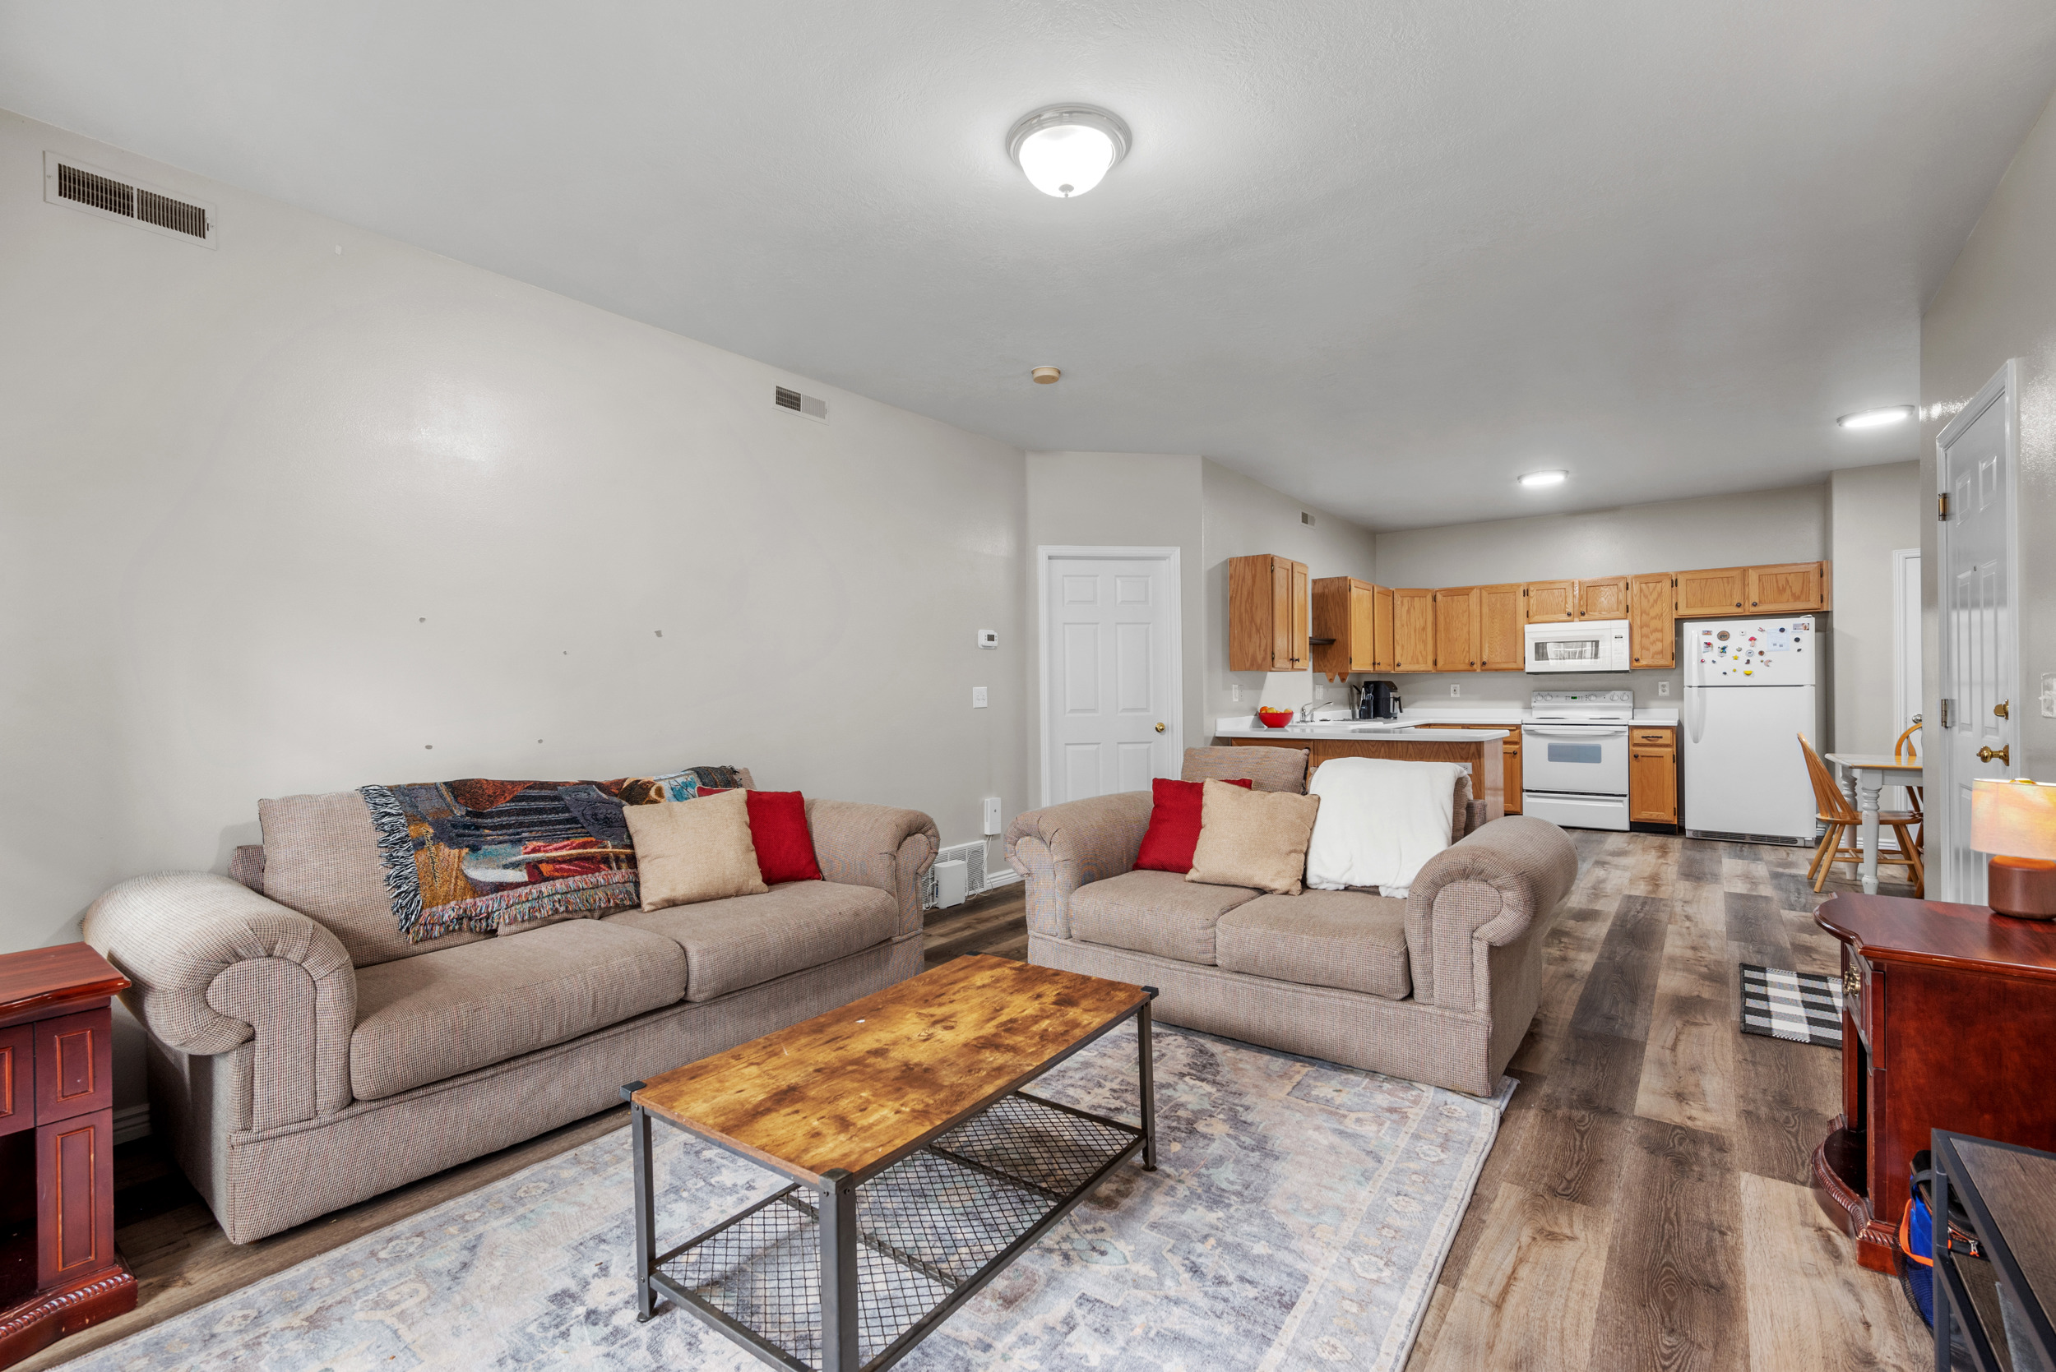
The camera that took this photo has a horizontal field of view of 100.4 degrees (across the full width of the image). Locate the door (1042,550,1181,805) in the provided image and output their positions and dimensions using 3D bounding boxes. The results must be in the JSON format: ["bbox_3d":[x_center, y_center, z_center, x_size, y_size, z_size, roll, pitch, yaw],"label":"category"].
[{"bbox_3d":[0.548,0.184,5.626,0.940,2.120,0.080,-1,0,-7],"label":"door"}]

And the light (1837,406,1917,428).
[{"bbox_3d":[4.948,-1.552,5.001,0.330,0.050,0.330,-1,0,38],"label":"light"}]

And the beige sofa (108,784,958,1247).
[{"bbox_3d":[-1.454,0.800,2.930,0.920,0.940,2.350,-1,0,40],"label":"beige sofa"}]

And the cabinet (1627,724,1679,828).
[{"bbox_3d":[5.159,0.749,7.045,0.300,0.865,0.610,-1,0,38],"label":"cabinet"}]

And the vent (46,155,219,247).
[{"bbox_3d":[-2.496,-1.349,2.397,0.020,0.140,0.334,-1,0,38],"label":"vent"}]

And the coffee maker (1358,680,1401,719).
[{"bbox_3d":[3.317,0.145,8.019,0.320,0.360,0.210,-1,0,38],"label":"coffee maker"}]

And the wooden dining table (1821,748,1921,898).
[{"bbox_3d":[5.383,0.816,4.758,1.280,0.750,0.920,-1,0,38],"label":"wooden dining table"}]

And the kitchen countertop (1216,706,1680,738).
[{"bbox_3d":[3.414,0.267,6.574,2.471,0.140,3.681,-1,0,38],"label":"kitchen countertop"}]

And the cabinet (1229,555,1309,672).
[{"bbox_3d":[1.740,-0.497,6.136,0.325,0.785,0.700,-1,0,38],"label":"cabinet"}]

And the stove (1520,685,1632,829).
[{"bbox_3d":[4.721,0.626,7.344,0.755,1.140,0.670,-1,0,38],"label":"stove"}]

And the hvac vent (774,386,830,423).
[{"bbox_3d":[-1.099,-1.375,4.177,0.020,0.129,0.329,-1,0,38],"label":"hvac vent"}]

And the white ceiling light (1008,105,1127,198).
[{"bbox_3d":[0.115,-1.446,2.398,0.356,0.155,0.356,-1,0,0],"label":"white ceiling light"}]

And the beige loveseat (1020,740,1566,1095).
[{"bbox_3d":[1.000,0.772,3.383,1.900,0.940,0.950,-1,0,36],"label":"beige loveseat"}]

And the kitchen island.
[{"bbox_3d":[2.178,0.766,5.613,1.640,0.920,0.790,-1,0,38],"label":"kitchen island"}]

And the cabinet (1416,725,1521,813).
[{"bbox_3d":[4.163,0.761,7.919,0.808,0.865,0.609,-1,0,38],"label":"cabinet"}]

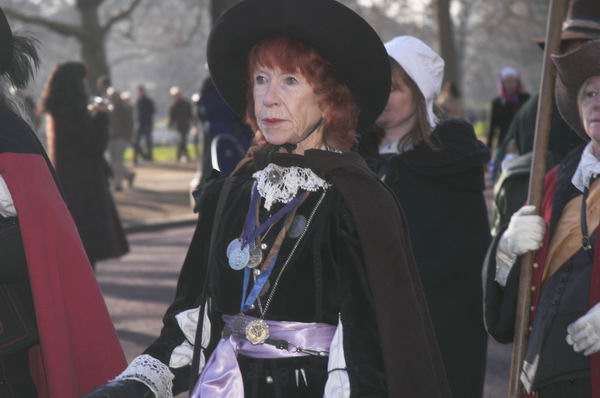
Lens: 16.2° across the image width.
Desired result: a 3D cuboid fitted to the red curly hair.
[{"bbox_3d":[0.005,-0.194,3.550,0.190,0.220,0.205,2,4,31],"label":"red curly hair"}]

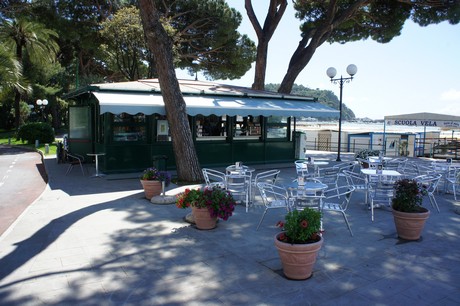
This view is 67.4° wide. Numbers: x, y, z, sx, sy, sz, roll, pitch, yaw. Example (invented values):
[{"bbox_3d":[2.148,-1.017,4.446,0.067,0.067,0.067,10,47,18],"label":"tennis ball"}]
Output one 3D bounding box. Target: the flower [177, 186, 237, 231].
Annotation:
[{"bbox_3d":[-0.404,0.921,5.865,1.011,0.678,0.809,0,5,0],"label":"flower"}]

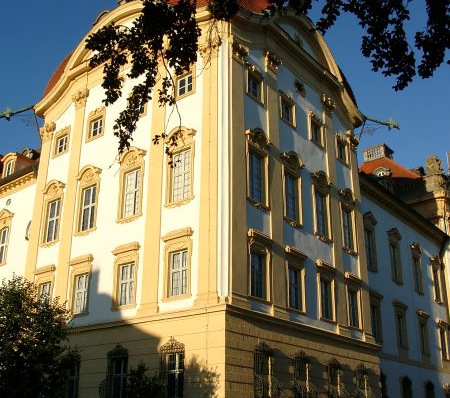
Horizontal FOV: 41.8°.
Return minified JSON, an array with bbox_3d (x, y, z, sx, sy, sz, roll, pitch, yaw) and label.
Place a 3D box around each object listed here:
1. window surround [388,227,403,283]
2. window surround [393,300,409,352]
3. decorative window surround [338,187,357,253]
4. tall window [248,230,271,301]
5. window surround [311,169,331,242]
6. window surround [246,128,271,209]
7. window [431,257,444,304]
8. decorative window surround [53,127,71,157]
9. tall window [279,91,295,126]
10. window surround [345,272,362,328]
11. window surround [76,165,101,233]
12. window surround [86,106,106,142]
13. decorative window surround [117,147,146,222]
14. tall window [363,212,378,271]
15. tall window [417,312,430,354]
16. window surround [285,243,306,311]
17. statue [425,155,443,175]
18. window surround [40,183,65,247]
[{"bbox_3d":[13.955,4.503,48.239,0.450,4.750,2.150,-16,-27,34],"label":"window surround"},{"bbox_3d":[13.450,9.730,44.853,0.289,3.419,1.830,-16,-27,36],"label":"window surround"},{"bbox_3d":[9.484,1.659,45.683,0.413,5.115,2.428,-16,-27,35],"label":"decorative window surround"},{"bbox_3d":[1.859,3.472,30.280,0.450,3.500,2.150,-16,-27,34],"label":"tall window"},{"bbox_3d":[6.174,0.339,37.535,0.450,4.600,2.200,-16,-27,34],"label":"window surround"},{"bbox_3d":[1.649,-1.614,29.341,0.400,4.250,2.150,-15,-26,35],"label":"window surround"},{"bbox_3d":[19.950,7.448,55.614,0.350,4.400,1.800,-16,-27,34],"label":"window"},{"bbox_3d":[-10.328,-3.667,37.603,1.800,2.100,0.300,-17,-27,38],"label":"decorative window surround"},{"bbox_3d":[4.390,-6.329,41.989,0.310,2.428,2.015,-16,-27,35],"label":"tall window"},{"bbox_3d":[7.568,6.117,34.770,0.400,3.080,2.150,-15,-26,35],"label":"window surround"},{"bbox_3d":[-7.761,0.062,33.663,2.150,4.150,0.400,-17,-27,38],"label":"window surround"},{"bbox_3d":[-7.694,-4.538,35.517,1.800,2.130,0.300,-17,-27,38],"label":"window surround"},{"bbox_3d":[-4.900,-0.822,31.373,2.150,4.200,0.400,-17,-27,38],"label":"decorative window surround"},{"bbox_3d":[12.367,3.826,50.729,0.362,4.908,2.325,-16,-27,35],"label":"tall window"},{"bbox_3d":[16.247,11.011,48.074,0.289,3.226,1.685,-16,-27,36],"label":"tall window"},{"bbox_3d":[3.604,4.214,29.915,0.400,3.150,2.200,-15,-26,35],"label":"window surround"},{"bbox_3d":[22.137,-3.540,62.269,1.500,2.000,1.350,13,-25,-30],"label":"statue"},{"bbox_3d":[-11.107,0.787,37.872,2.150,4.500,0.450,-16,-27,34],"label":"window surround"}]

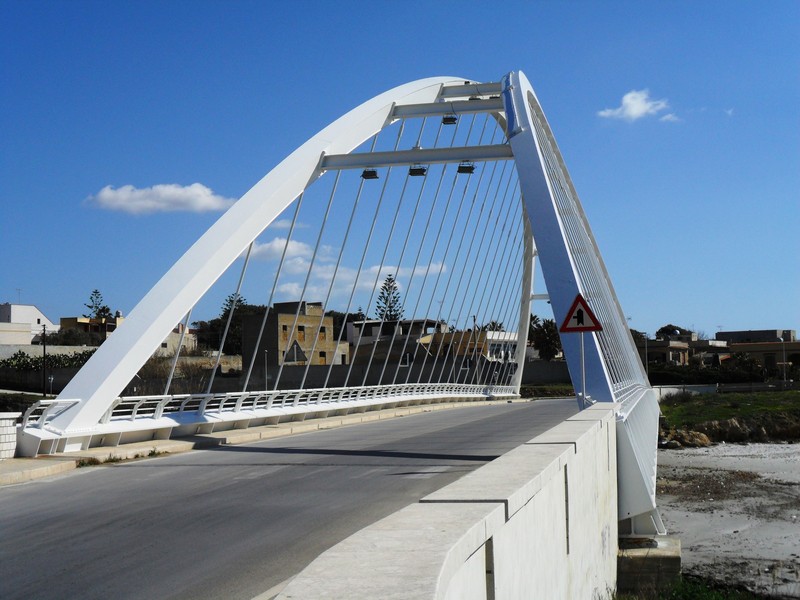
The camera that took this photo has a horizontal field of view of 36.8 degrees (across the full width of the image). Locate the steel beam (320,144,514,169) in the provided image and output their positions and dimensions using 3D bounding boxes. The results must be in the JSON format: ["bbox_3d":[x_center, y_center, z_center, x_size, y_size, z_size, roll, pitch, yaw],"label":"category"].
[{"bbox_3d":[0.545,-4.710,39.350,6.400,0.420,0.300,-2,-4,12],"label":"steel beam"}]

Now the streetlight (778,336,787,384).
[{"bbox_3d":[43.900,7.350,138.000,0.700,6.200,0.250,0,-4,-18],"label":"streetlight"}]

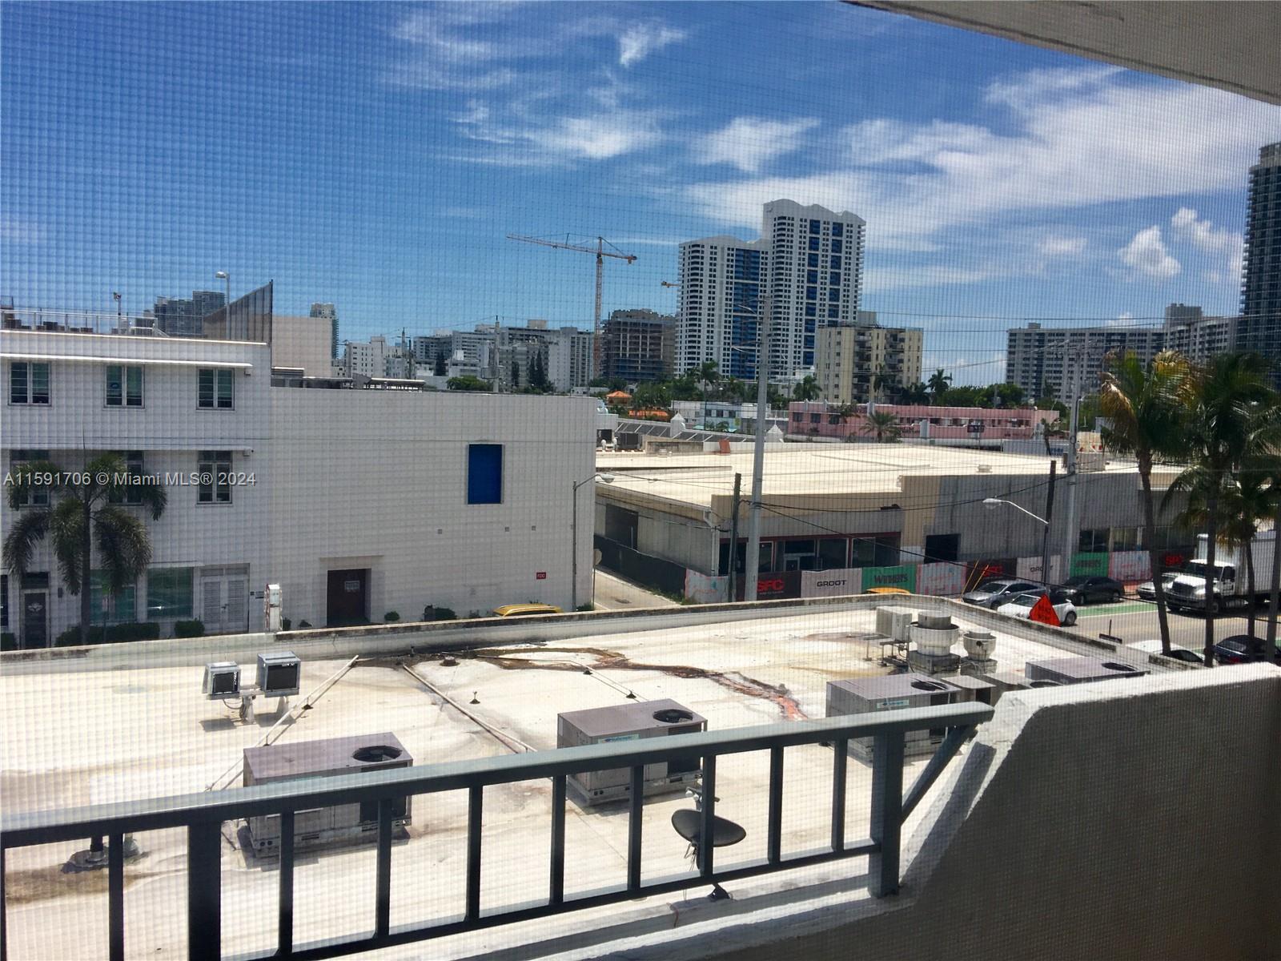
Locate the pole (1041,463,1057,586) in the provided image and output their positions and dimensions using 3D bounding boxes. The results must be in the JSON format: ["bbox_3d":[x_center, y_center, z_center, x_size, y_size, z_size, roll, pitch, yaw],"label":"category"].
[{"bbox_3d":[23.677,2.711,62.286,0.320,7.823,0.320,0,5,-26],"label":"pole"}]

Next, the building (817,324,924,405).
[{"bbox_3d":[61.435,-25.790,290.669,25.178,29.928,13.291,0,5,-26],"label":"building"}]

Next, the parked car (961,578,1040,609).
[{"bbox_3d":[19.877,6.116,58.281,4.500,1.440,1.800,0,5,-26],"label":"parked car"}]

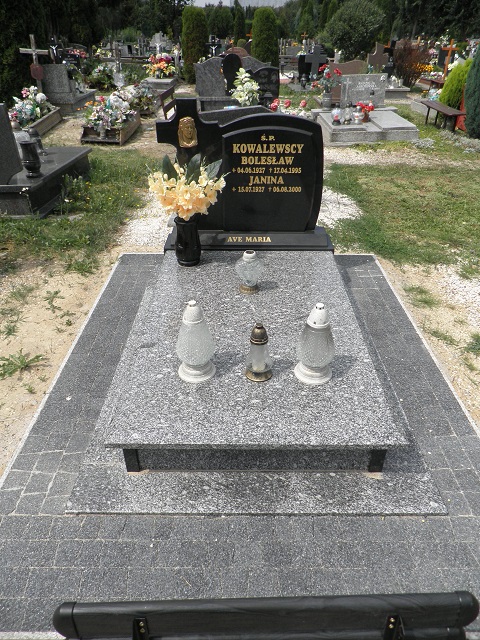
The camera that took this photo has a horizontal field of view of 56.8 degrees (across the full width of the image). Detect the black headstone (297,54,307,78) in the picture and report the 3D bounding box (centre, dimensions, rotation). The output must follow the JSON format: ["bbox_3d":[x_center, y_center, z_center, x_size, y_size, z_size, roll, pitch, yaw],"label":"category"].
[{"bbox_3d":[1.860,-7.132,12.614,0.518,0.691,0.157,0,34,0],"label":"black headstone"}]

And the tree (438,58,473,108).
[{"bbox_3d":[4.152,-4.418,8.482,0.691,0.973,0.691,0,34,0],"label":"tree"}]

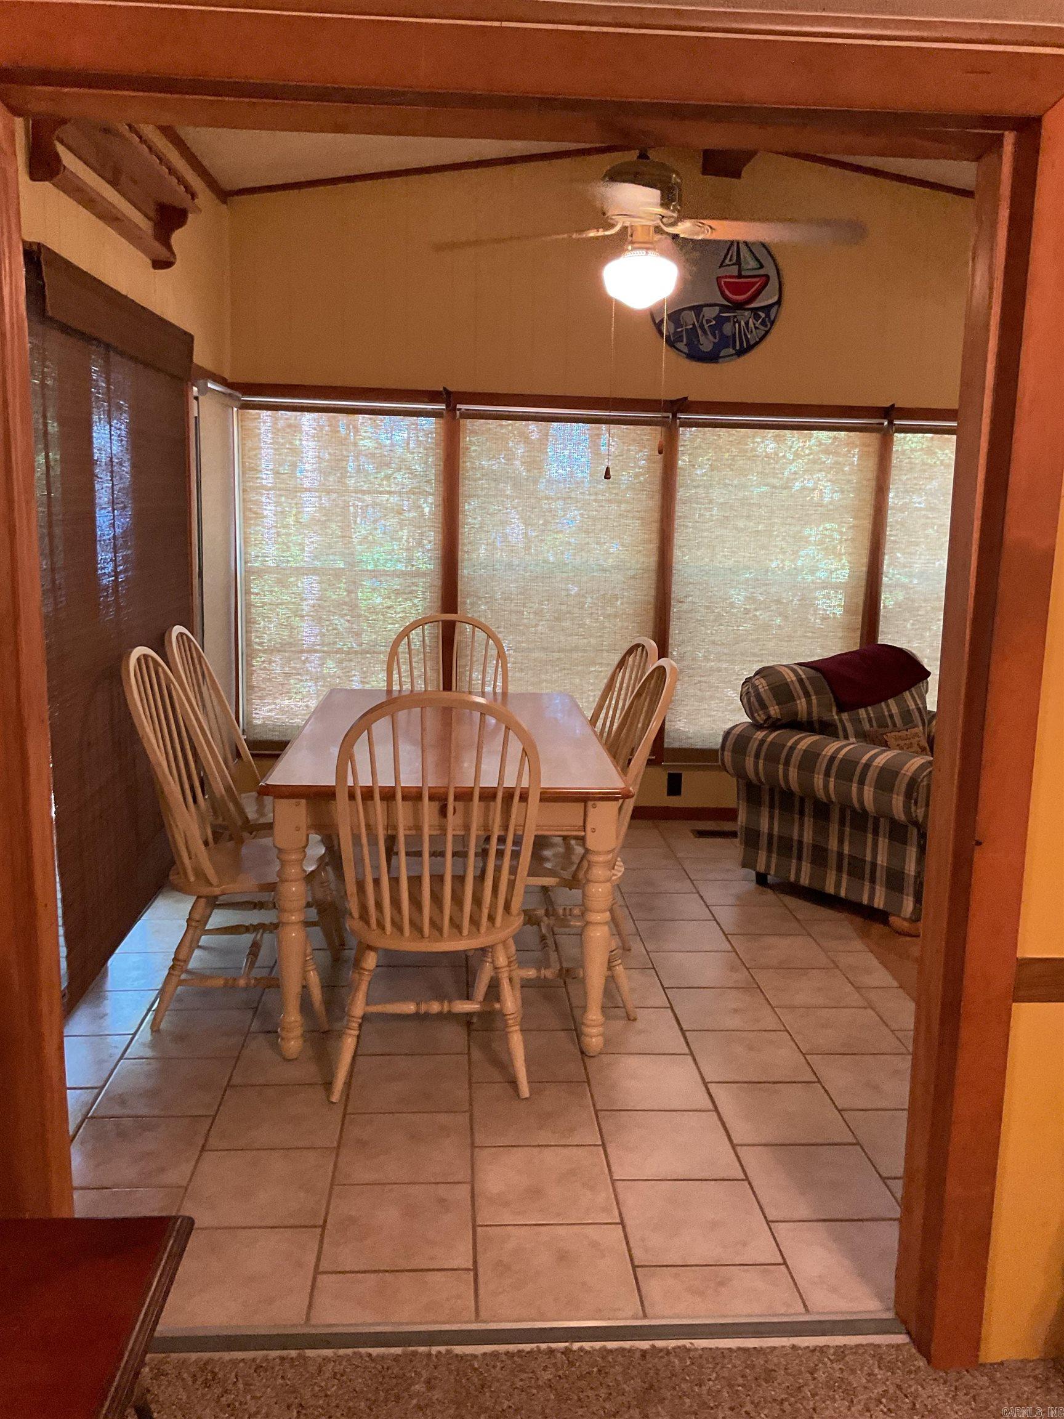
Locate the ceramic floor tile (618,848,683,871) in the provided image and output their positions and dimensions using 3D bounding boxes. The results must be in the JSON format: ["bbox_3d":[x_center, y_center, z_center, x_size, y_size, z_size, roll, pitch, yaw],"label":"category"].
[{"bbox_3d":[0.477,0.649,5.141,0.304,0.010,0.304,1,10,-4],"label":"ceramic floor tile"}]

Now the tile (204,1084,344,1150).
[{"bbox_3d":[-0.603,0.979,2.853,0.298,0.010,0.298,1,10,-4],"label":"tile"}]

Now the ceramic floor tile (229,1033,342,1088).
[{"bbox_3d":[-0.623,0.928,3.154,0.298,0.010,0.298,1,10,-4],"label":"ceramic floor tile"}]

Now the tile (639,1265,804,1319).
[{"bbox_3d":[0.354,1.105,2.246,0.296,0.010,0.143,1,10,-4],"label":"tile"}]

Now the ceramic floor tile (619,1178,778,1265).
[{"bbox_3d":[0.348,1.094,2.535,0.304,0.010,0.304,1,10,-4],"label":"ceramic floor tile"}]

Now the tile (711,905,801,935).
[{"bbox_3d":[0.837,0.788,4.375,0.303,0.012,0.303,1,10,-4],"label":"tile"}]

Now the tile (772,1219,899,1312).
[{"bbox_3d":[0.662,1.118,2.381,0.303,0.012,0.303,1,10,-4],"label":"tile"}]

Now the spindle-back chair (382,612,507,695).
[{"bbox_3d":[-0.350,0.178,4.665,0.505,1.058,0.585,1,10,-4],"label":"spindle-back chair"}]

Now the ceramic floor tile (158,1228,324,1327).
[{"bbox_3d":[-0.571,1.100,2.294,0.303,0.012,0.303,1,10,-4],"label":"ceramic floor tile"}]

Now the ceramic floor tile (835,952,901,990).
[{"bbox_3d":[1.103,0.868,3.948,0.155,0.010,0.304,1,10,-4],"label":"ceramic floor tile"}]

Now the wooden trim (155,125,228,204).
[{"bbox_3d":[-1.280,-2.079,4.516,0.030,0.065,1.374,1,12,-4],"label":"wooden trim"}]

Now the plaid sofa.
[{"bbox_3d":[1.489,0.258,4.752,1.236,0.942,0.942,-6,12,-39],"label":"plaid sofa"}]

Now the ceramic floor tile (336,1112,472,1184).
[{"bbox_3d":[-0.296,1.034,2.802,0.304,0.010,0.304,1,10,-4],"label":"ceramic floor tile"}]

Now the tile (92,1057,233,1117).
[{"bbox_3d":[-0.940,0.975,3.061,0.304,0.010,0.304,1,10,-4],"label":"tile"}]

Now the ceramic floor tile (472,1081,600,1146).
[{"bbox_3d":[0.005,1.012,2.969,0.304,0.010,0.304,1,10,-4],"label":"ceramic floor tile"}]

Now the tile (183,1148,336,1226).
[{"bbox_3d":[-0.591,1.049,2.595,0.303,0.012,0.303,1,10,-4],"label":"tile"}]

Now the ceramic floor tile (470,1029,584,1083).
[{"bbox_3d":[-0.017,0.961,3.282,0.304,0.010,0.306,1,10,-4],"label":"ceramic floor tile"}]

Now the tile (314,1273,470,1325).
[{"bbox_3d":[-0.254,1.096,2.203,0.296,0.010,0.144,1,10,-4],"label":"tile"}]

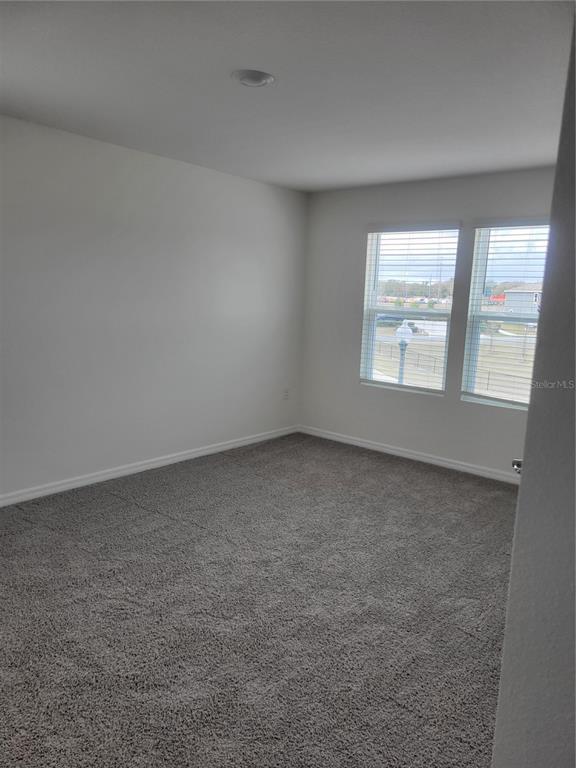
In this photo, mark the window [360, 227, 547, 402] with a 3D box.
[{"bbox_3d":[1.455,-0.604,4.866,1.889,1.475,0.100,10,12,40],"label":"window"}]

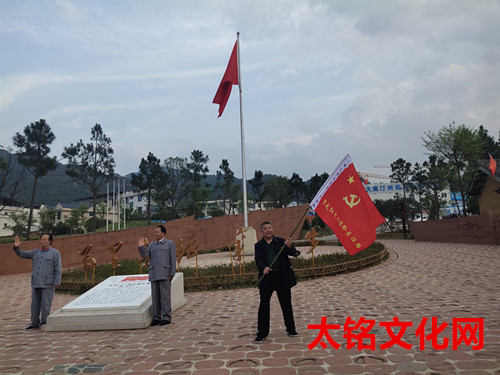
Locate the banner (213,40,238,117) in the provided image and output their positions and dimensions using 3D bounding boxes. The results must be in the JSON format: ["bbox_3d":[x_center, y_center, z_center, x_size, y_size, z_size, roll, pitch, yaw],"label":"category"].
[{"bbox_3d":[-1.092,-4.854,16.000,1.094,3.500,0.600,-2,-7,-3],"label":"banner"}]

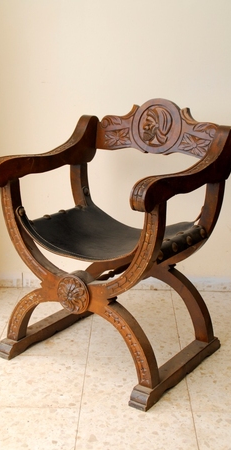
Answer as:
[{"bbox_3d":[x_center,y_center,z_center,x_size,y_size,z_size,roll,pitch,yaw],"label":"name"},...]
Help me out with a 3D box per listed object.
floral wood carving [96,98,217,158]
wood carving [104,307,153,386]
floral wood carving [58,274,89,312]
[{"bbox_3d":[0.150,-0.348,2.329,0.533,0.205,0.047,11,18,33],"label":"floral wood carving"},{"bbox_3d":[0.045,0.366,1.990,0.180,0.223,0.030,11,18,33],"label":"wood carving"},{"bbox_3d":[-0.134,0.219,2.062,0.123,0.123,0.027,11,18,33],"label":"floral wood carving"}]

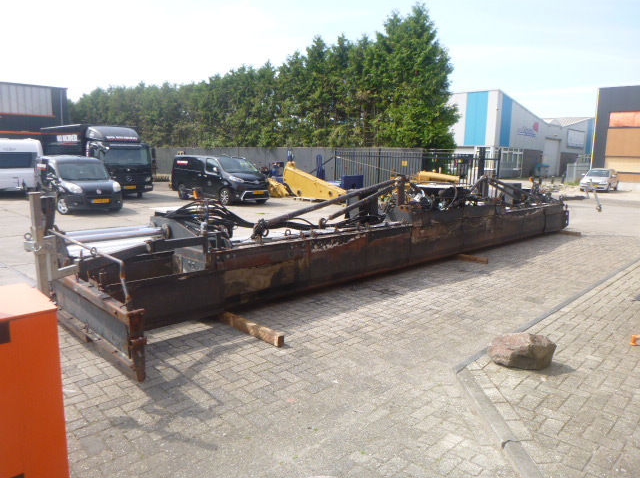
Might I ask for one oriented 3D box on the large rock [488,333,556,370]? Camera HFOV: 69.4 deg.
[{"bbox_3d":[1.701,0.903,3.880,0.520,0.260,0.380,5,10,25],"label":"large rock"}]

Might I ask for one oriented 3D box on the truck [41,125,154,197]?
[{"bbox_3d":[-11.500,-3.970,23.600,8.200,3.450,2.500,10,13,44],"label":"truck"}]

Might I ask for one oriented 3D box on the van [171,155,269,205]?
[{"bbox_3d":[-4.150,-2.530,19.500,4.850,1.900,1.920,9,12,42],"label":"van"}]

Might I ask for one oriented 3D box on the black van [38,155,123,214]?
[{"bbox_3d":[-7.950,-1.820,15.300,1.750,1.760,4.050,-8,13,-43],"label":"black van"}]

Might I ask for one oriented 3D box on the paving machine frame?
[{"bbox_3d":[1.550,-0.362,7.971,10.900,1.420,2.930,-8,13,-44],"label":"paving machine frame"}]

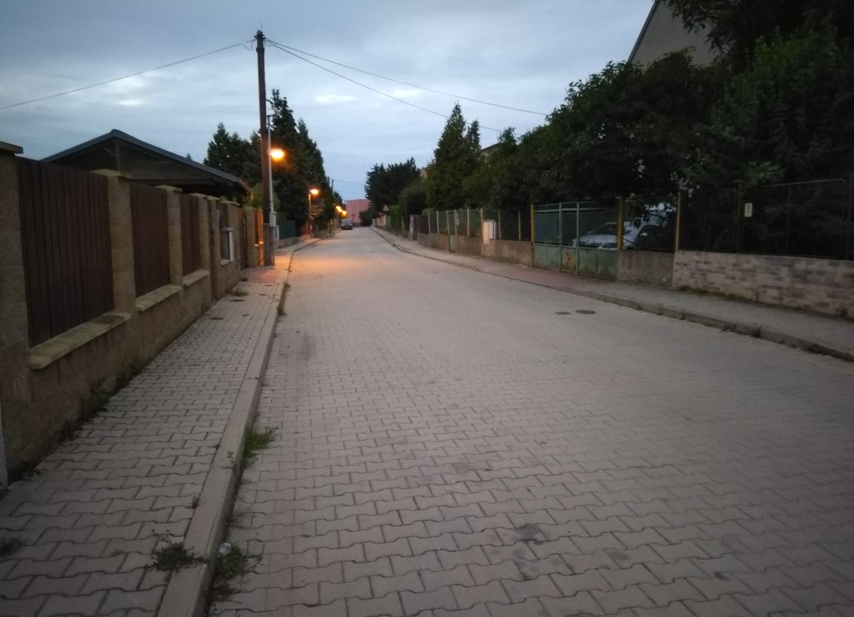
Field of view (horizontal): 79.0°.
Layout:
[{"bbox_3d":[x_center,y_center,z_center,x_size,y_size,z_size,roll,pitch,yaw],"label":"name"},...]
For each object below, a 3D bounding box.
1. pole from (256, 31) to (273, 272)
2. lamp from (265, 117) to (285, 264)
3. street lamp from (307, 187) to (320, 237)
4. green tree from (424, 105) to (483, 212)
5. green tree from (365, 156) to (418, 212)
[{"bbox_3d":[-5.255,-5.041,16.810,0.360,7.360,0.380,-2,9,-12],"label":"pole"},{"bbox_3d":[-5.035,-3.824,17.109,0.650,4.810,0.250,-2,9,-12],"label":"lamp"},{"bbox_3d":[-8.796,-7.380,40.339,1.000,3.830,0.300,-2,9,-10],"label":"street lamp"},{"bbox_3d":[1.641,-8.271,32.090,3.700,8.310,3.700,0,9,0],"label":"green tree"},{"bbox_3d":[-4.302,-13.848,64.617,7.000,9.400,6.500,0,9,0],"label":"green tree"}]

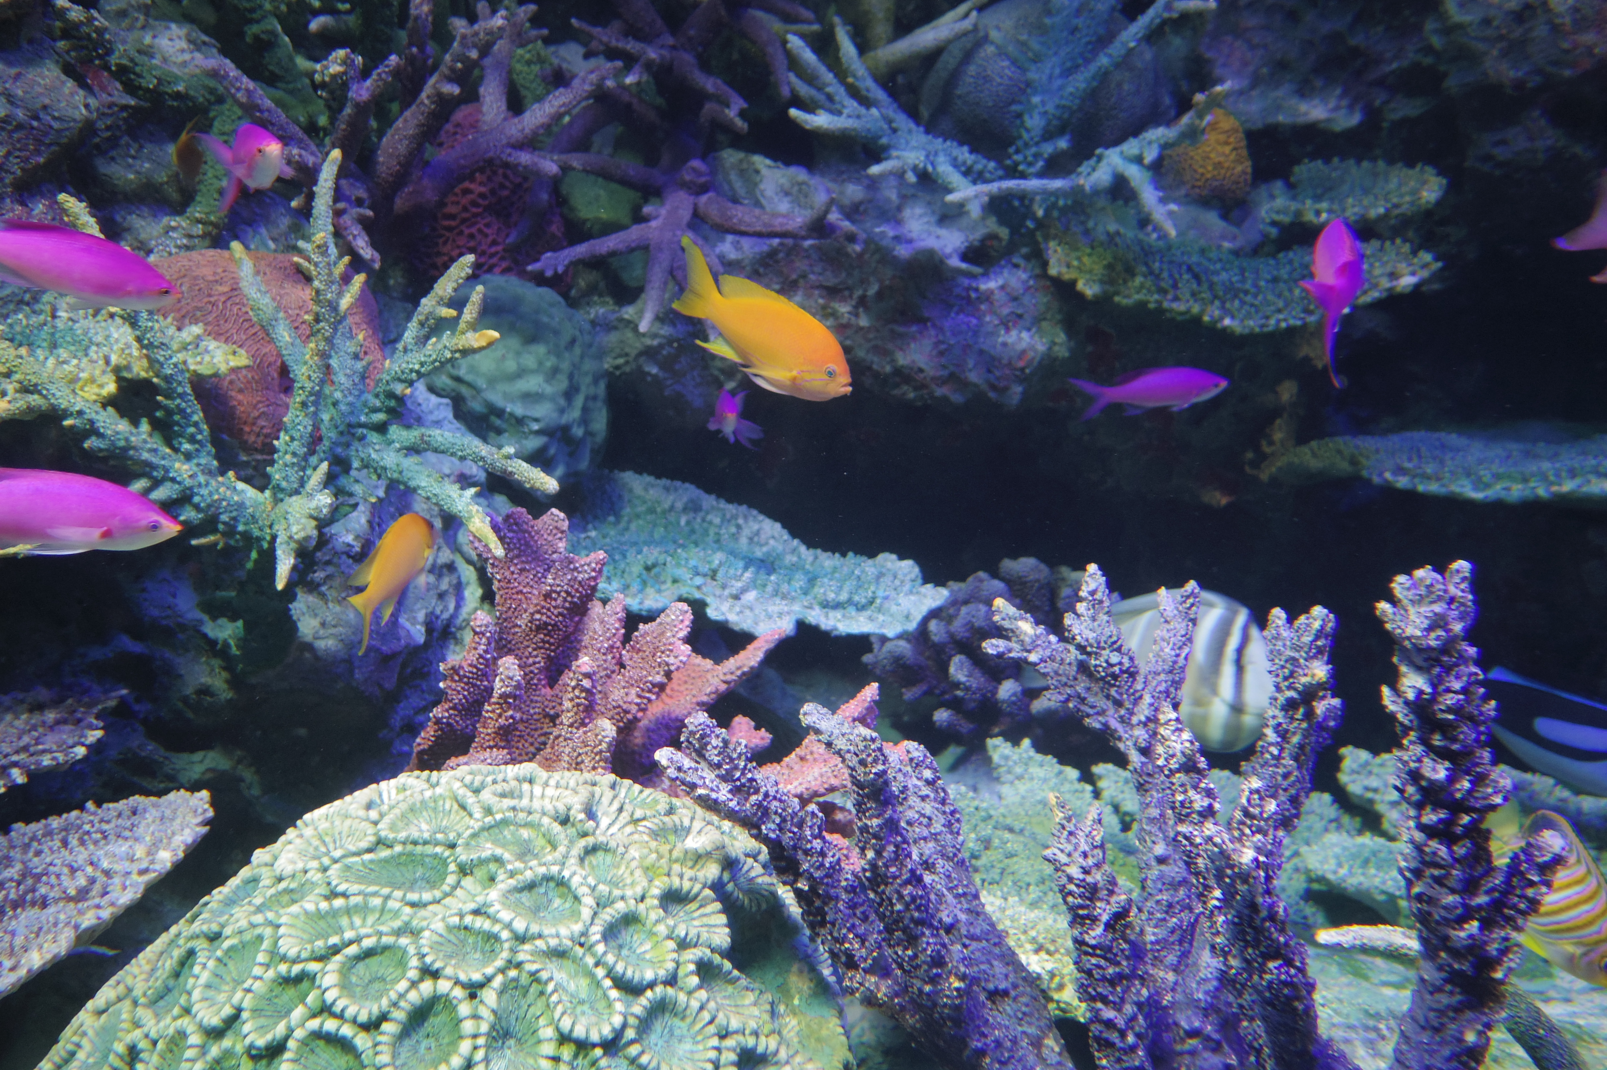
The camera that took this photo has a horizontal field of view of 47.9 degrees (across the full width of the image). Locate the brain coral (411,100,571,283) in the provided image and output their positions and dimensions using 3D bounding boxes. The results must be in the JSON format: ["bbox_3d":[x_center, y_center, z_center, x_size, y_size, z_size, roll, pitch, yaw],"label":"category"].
[{"bbox_3d":[-0.254,-0.275,1.460,0.125,0.145,0.115,0,12,0],"label":"brain coral"}]

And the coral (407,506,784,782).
[{"bbox_3d":[-0.115,0.063,1.000,0.205,0.155,0.150,0,12,0],"label":"coral"}]

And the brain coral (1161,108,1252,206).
[{"bbox_3d":[0.389,-0.365,1.750,0.090,0.097,0.085,0,12,0],"label":"brain coral"}]

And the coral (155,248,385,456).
[{"bbox_3d":[-0.368,-0.126,1.250,0.165,0.145,0.140,0,12,0],"label":"coral"}]

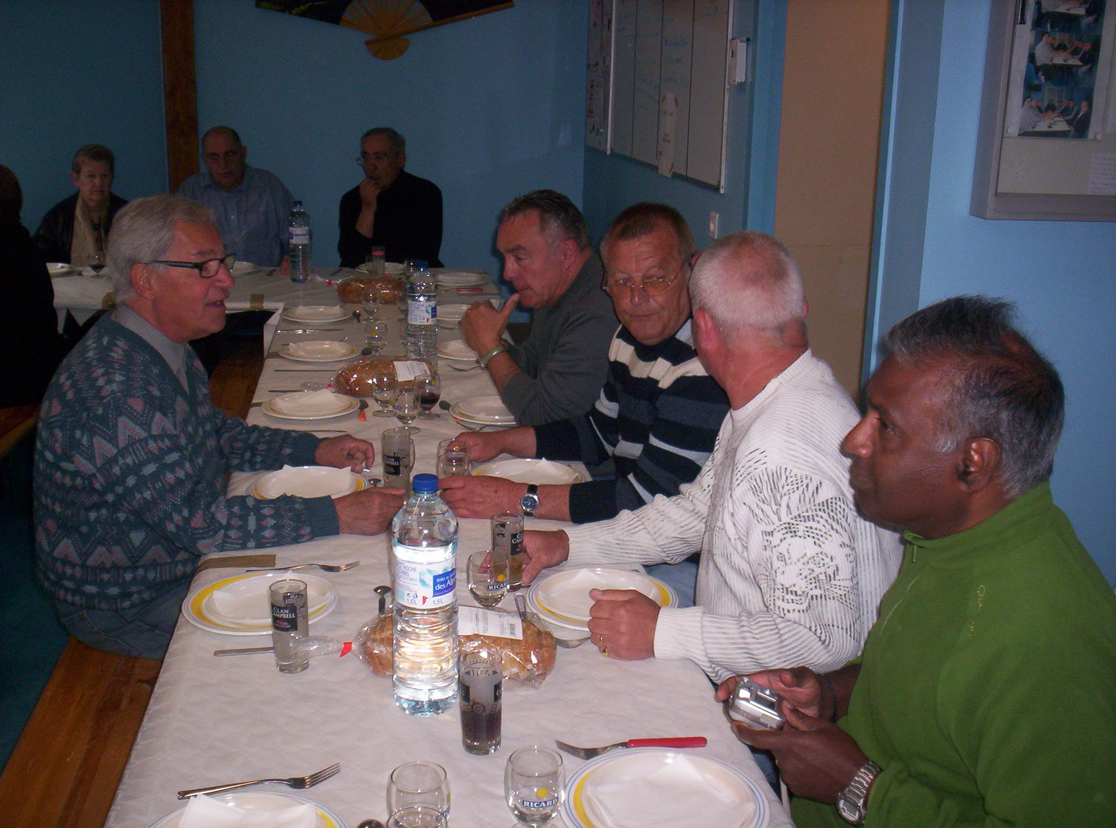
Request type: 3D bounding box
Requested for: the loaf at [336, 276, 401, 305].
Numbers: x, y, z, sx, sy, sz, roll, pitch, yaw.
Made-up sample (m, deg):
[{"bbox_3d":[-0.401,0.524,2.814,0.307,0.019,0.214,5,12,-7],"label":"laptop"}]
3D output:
[{"bbox_3d":[-0.668,-0.451,4.386,0.280,0.090,0.125,-2,16,-9],"label":"loaf"}]

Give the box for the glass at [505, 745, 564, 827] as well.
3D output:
[{"bbox_3d":[-0.026,0.436,1.342,0.066,0.102,0.066,1,16,0],"label":"glass"}]

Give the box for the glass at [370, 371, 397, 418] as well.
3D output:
[{"bbox_3d":[-0.439,-0.049,3.012,0.064,0.107,0.064,1,16,0],"label":"glass"}]

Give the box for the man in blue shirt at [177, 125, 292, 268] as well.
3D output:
[{"bbox_3d":[-1.474,-0.620,5.424,0.560,1.330,0.750,-2,16,-8],"label":"man in blue shirt"}]

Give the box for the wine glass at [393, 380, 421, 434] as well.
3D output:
[{"bbox_3d":[-0.357,-0.008,2.813,0.065,0.100,0.065,-2,16,-9],"label":"wine glass"}]

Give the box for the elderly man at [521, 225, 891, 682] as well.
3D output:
[{"bbox_3d":[0.245,0.386,1.911,0.680,1.340,0.540,0,16,-3],"label":"elderly man"}]

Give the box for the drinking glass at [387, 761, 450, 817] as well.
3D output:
[{"bbox_3d":[-0.149,0.438,1.288,0.068,0.103,0.068,-2,16,-9],"label":"drinking glass"}]

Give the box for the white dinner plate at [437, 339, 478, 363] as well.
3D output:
[{"bbox_3d":[-0.220,-0.188,3.586,0.242,0.036,0.242,1,16,0],"label":"white dinner plate"}]

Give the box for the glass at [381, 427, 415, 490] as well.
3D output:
[{"bbox_3d":[-0.327,0.097,2.408,0.056,0.125,0.056,-2,16,-9],"label":"glass"}]

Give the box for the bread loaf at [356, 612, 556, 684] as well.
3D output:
[{"bbox_3d":[-0.143,0.331,1.705,0.280,0.082,0.120,2,16,4],"label":"bread loaf"}]

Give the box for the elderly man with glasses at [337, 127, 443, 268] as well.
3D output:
[{"bbox_3d":[-0.764,-0.609,5.424,0.520,1.330,0.750,2,16,5],"label":"elderly man with glasses"}]

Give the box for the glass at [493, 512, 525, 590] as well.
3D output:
[{"bbox_3d":[-0.084,0.233,2.013,0.054,0.123,0.054,1,16,0],"label":"glass"}]

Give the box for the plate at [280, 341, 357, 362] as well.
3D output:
[{"bbox_3d":[-0.700,-0.179,3.507,0.240,0.030,0.240,-2,16,-9],"label":"plate"}]

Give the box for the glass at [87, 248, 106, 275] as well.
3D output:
[{"bbox_3d":[-1.856,-0.603,4.774,0.069,0.103,0.069,-2,16,-9],"label":"glass"}]

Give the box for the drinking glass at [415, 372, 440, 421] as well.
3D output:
[{"bbox_3d":[-0.322,-0.042,2.931,0.065,0.100,0.065,-2,16,-9],"label":"drinking glass"}]

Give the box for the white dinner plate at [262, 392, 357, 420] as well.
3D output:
[{"bbox_3d":[-0.610,-0.015,2.948,0.240,0.030,0.240,-2,16,-9],"label":"white dinner plate"}]

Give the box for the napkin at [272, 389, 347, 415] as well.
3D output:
[{"bbox_3d":[-0.619,-0.025,2.967,0.185,0.035,0.170,1,16,0],"label":"napkin"}]

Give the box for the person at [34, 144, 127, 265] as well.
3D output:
[{"bbox_3d":[-1.974,-0.518,5.144,0.530,1.251,0.680,-4,17,-16],"label":"person"}]

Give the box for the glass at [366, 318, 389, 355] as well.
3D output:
[{"bbox_3d":[-0.542,-0.227,3.558,0.066,0.099,0.066,-2,16,-9],"label":"glass"}]

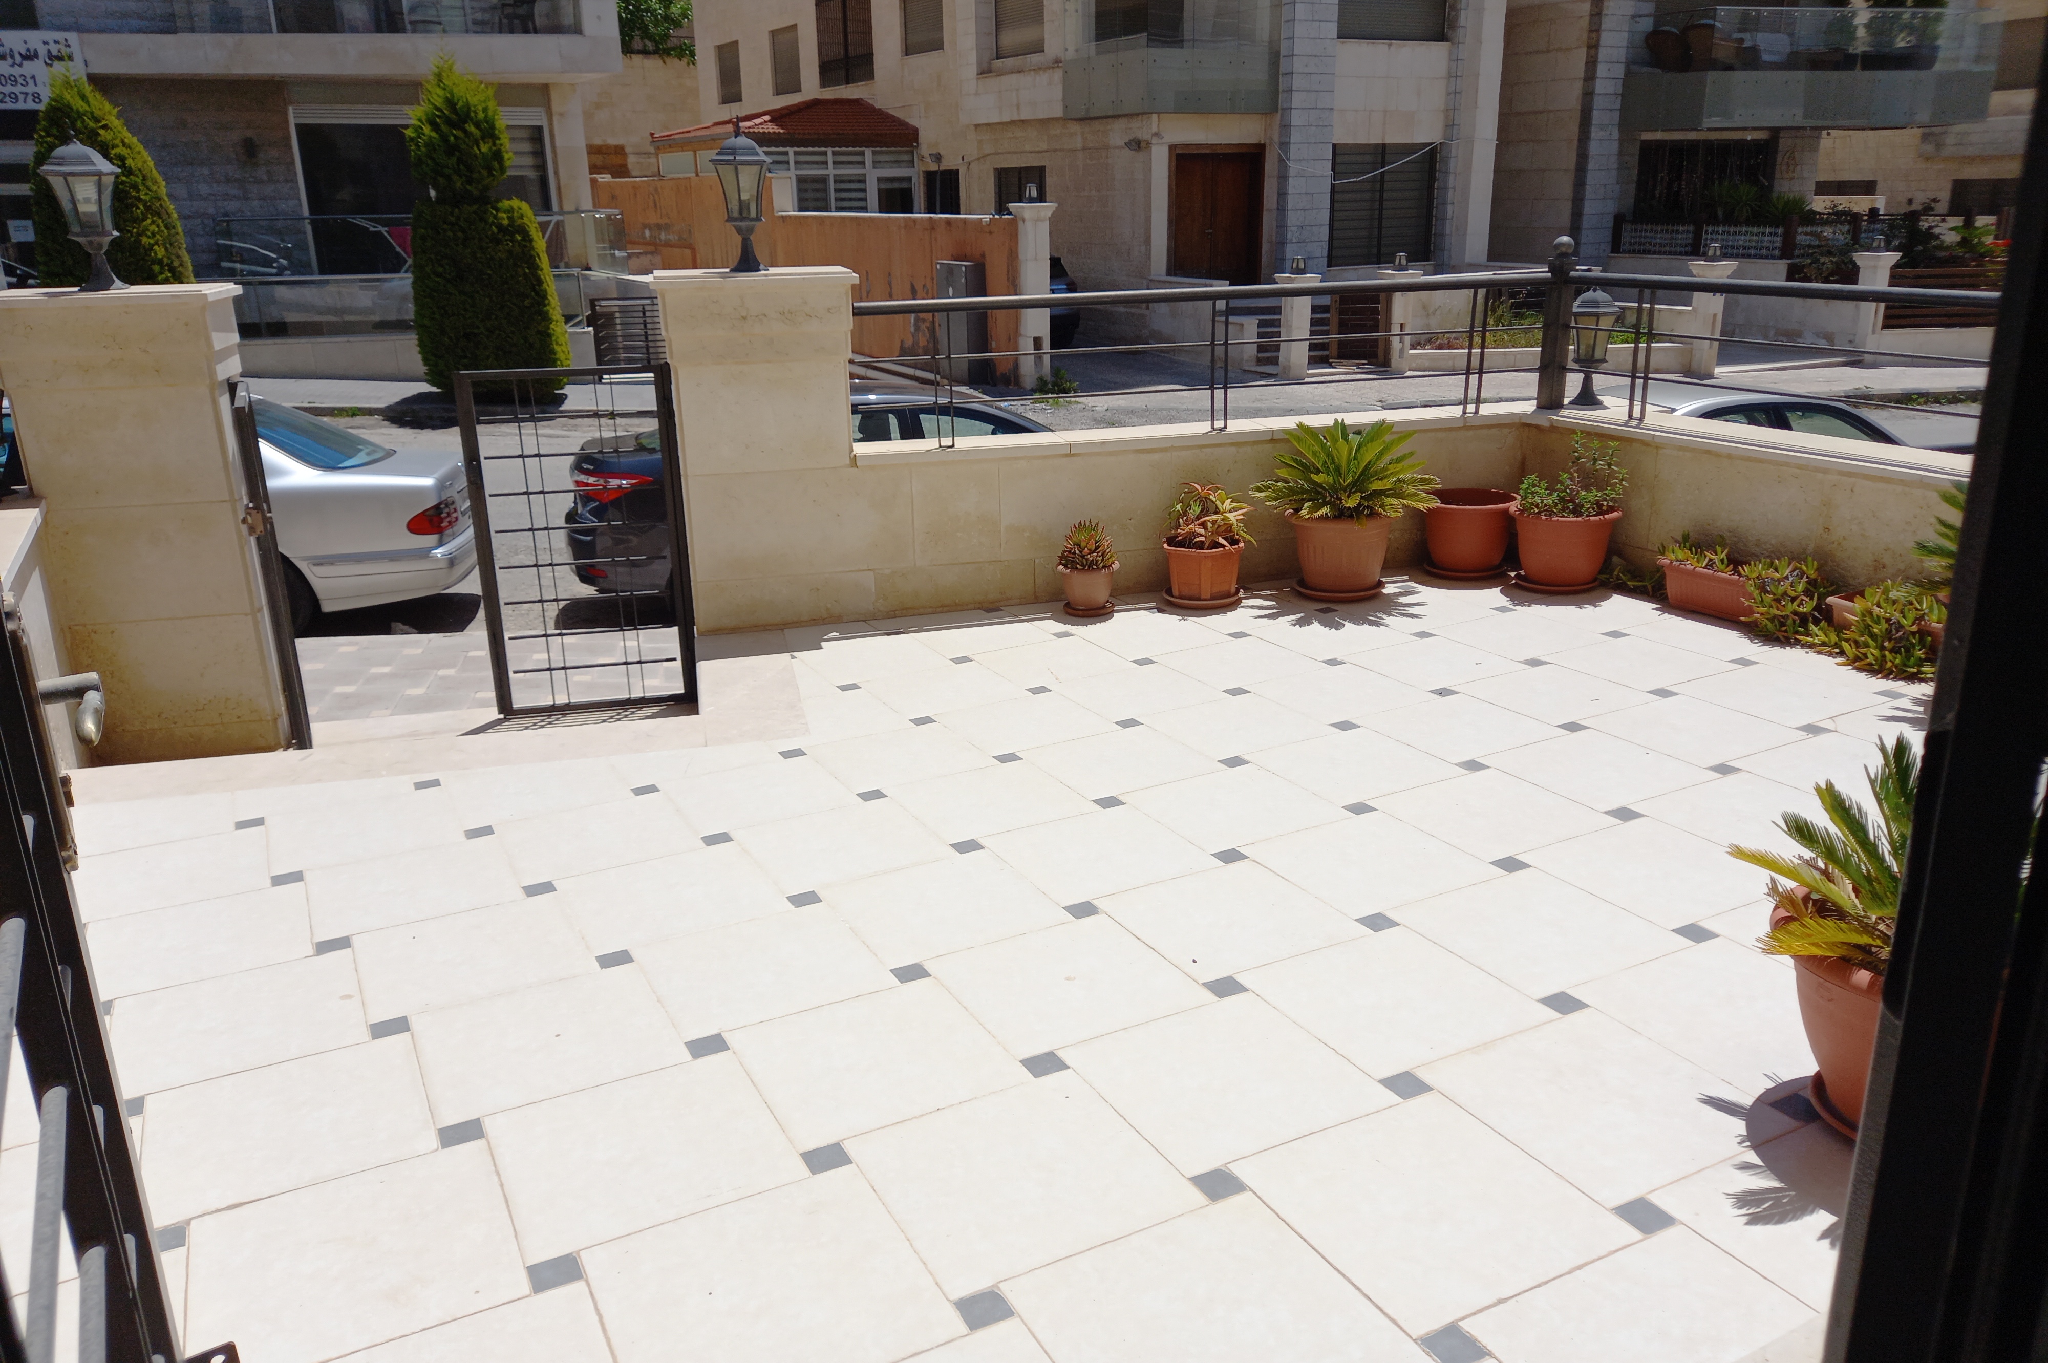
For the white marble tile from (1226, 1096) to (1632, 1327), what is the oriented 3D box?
[{"bbox_3d":[0.574,0.745,2.107,0.410,0.020,0.410,-11,19,-26],"label":"white marble tile"}]

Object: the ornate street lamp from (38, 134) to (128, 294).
[{"bbox_3d":[-3.024,-1.531,4.771,0.220,0.510,0.220,-5,18,-12],"label":"ornate street lamp"}]

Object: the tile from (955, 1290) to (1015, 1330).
[{"bbox_3d":[-0.061,0.902,2.107,0.065,0.020,0.065,-11,19,-26],"label":"tile"}]

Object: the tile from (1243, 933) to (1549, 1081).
[{"bbox_3d":[0.752,0.651,3.030,0.457,0.015,0.457,-10,19,-24],"label":"tile"}]

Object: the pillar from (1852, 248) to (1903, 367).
[{"bbox_3d":[10.912,-4.766,18.784,0.500,1.400,0.500,-5,18,-12],"label":"pillar"}]

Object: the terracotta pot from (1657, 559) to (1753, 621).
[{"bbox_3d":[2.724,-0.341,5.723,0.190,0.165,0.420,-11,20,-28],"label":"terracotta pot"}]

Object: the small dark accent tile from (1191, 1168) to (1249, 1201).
[{"bbox_3d":[0.305,0.812,2.359,0.065,0.020,0.065,-11,19,-26],"label":"small dark accent tile"}]

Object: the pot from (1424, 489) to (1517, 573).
[{"bbox_3d":[1.855,-0.615,6.174,0.375,0.308,0.375,-1,18,0],"label":"pot"}]

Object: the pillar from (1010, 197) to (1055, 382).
[{"bbox_3d":[0.089,-4.709,17.964,0.500,2.180,0.500,-5,18,-12],"label":"pillar"}]

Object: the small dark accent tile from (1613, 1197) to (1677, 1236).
[{"bbox_3d":[0.998,0.866,2.378,0.070,0.015,0.070,-10,19,-25],"label":"small dark accent tile"}]

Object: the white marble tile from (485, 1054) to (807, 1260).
[{"bbox_3d":[-0.688,0.839,2.652,0.468,0.015,0.468,-10,19,-25],"label":"white marble tile"}]

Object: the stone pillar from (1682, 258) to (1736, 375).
[{"bbox_3d":[8.581,-4.484,18.468,0.500,1.414,0.500,14,24,39],"label":"stone pillar"}]

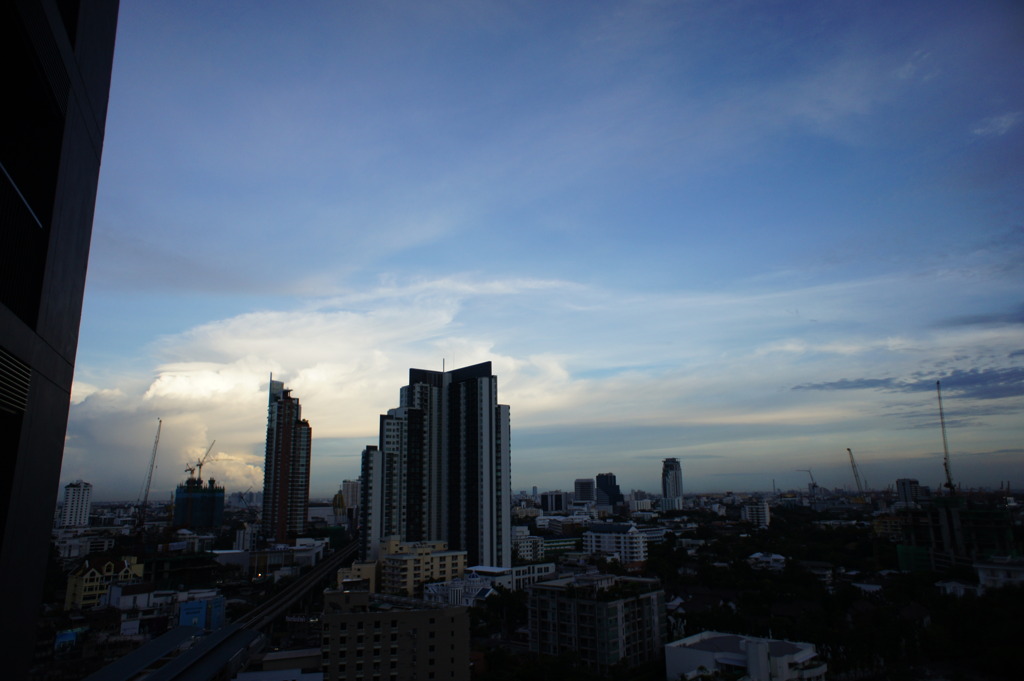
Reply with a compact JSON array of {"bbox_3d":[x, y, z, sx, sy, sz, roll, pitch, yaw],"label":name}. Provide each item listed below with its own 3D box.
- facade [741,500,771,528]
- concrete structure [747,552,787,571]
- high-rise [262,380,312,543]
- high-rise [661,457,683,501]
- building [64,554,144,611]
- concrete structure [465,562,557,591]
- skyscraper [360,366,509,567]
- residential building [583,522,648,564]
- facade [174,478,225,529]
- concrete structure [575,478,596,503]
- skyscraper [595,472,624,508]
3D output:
[{"bbox_3d":[248.150,176.790,692.240,26.000,27.500,14.000,-7,-14,24],"label":"facade"},{"bbox_3d":[121.760,105.790,326.330,16.500,9.200,10.000,-8,-14,28],"label":"concrete structure"},{"bbox_3d":[-188.470,106.500,572.960,33.000,147.100,26.000,1,-13,-8],"label":"high-rise"},{"bbox_3d":[302.400,278.050,1285.990,33.000,109.620,30.000,-5,-13,19],"label":"high-rise"},{"bbox_3d":[-150.100,89.090,251.150,12.000,17.000,20.500,-8,-14,27],"label":"building"},{"bbox_3d":[-0.270,108.910,303.520,19.000,18.500,36.500,-13,-17,43],"label":"concrete structure"},{"bbox_3d":[-36.620,63.550,332.280,53.000,95.000,53.000,9,-16,-37],"label":"skyscraper"},{"bbox_3d":[68.950,135.930,452.590,42.000,28.970,14.000,-11,-16,37],"label":"residential building"},{"bbox_3d":[-349.550,190.520,762.430,42.000,71.190,30.000,2,-13,-15],"label":"facade"},{"bbox_3d":[135.070,289.040,1239.660,33.000,73.060,26.000,-2,-13,3],"label":"concrete structure"},{"bbox_3d":[167.500,261.110,1170.670,44.000,69.500,35.000,-2,-13,5],"label":"skyscraper"}]

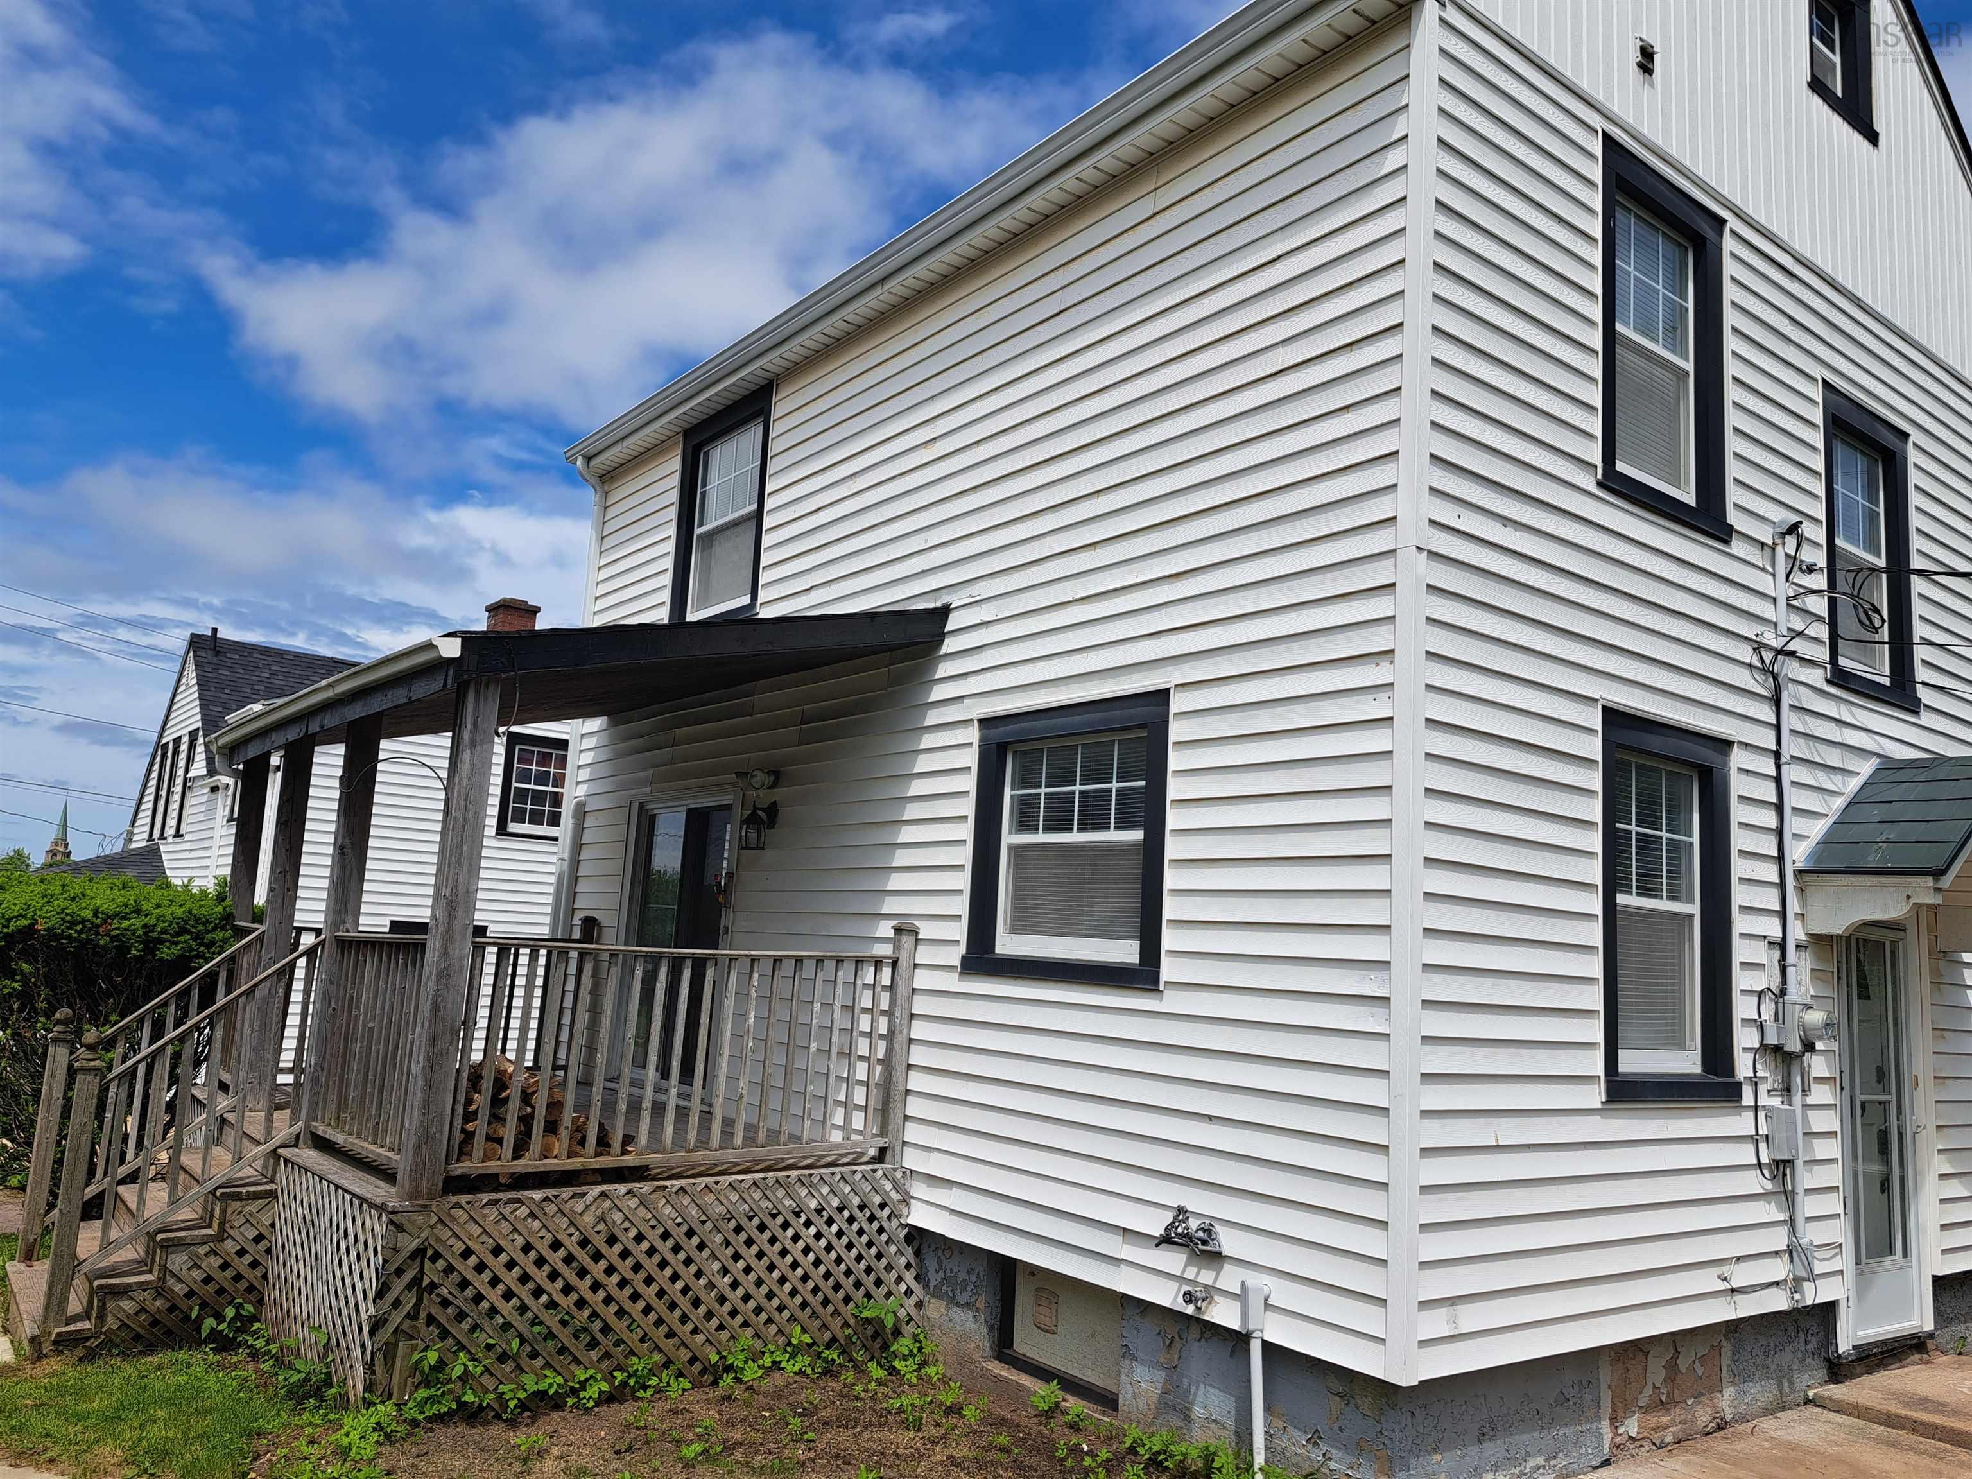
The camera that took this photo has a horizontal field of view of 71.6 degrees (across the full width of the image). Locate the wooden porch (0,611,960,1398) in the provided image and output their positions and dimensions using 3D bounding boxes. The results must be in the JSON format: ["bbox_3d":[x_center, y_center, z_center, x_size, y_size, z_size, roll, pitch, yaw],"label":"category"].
[{"bbox_3d":[-3.287,1.191,8.100,3.495,3.930,5.170,10,-11,-37],"label":"wooden porch"}]

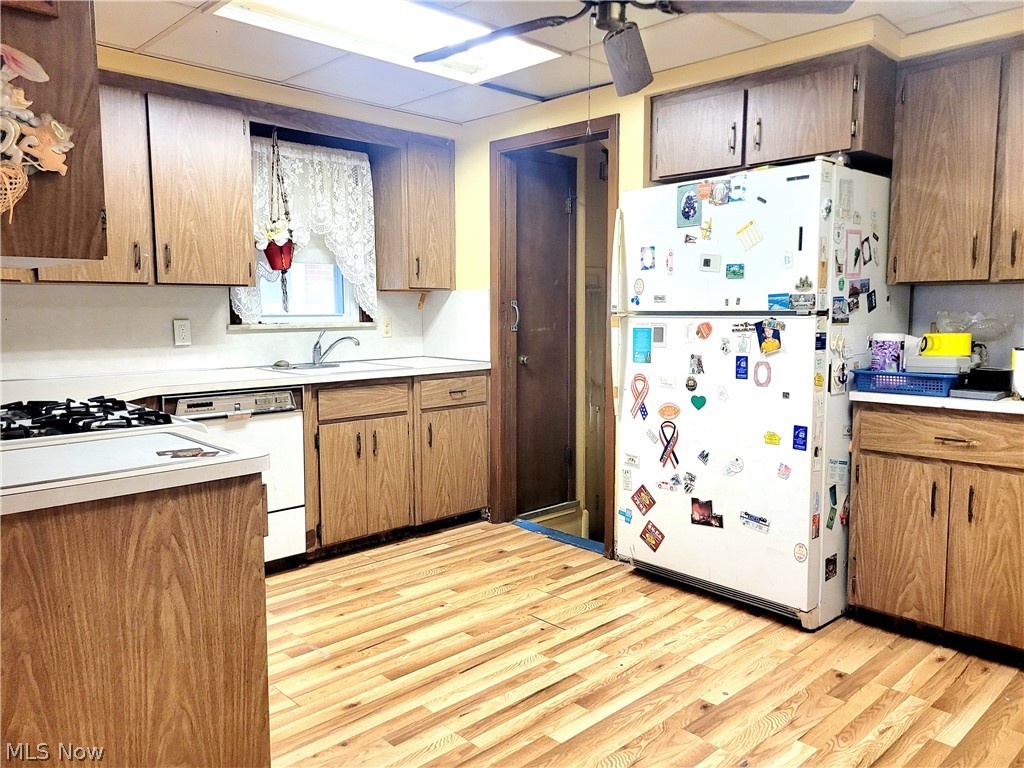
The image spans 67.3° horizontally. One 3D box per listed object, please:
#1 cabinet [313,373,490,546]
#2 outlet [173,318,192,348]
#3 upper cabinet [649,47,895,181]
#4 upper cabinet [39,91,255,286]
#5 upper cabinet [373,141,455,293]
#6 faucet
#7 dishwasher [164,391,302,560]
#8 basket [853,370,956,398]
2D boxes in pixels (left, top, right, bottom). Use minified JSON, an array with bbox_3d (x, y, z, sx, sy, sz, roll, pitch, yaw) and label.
[{"bbox_3d":[-0.735,0.344,4.144,1.125,0.811,0.620,-6,8,-43],"label":"cabinet"},{"bbox_3d":[-1.580,-0.245,3.697,0.070,0.114,0.010,-6,8,-43],"label":"outlet"},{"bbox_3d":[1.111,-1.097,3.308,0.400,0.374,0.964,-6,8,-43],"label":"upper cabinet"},{"bbox_3d":[-1.630,-0.846,3.375,0.889,0.827,0.318,-6,8,-43],"label":"upper cabinet"},{"bbox_3d":[-0.550,-0.957,4.406,0.327,0.842,0.315,-6,8,-43],"label":"upper cabinet"},{"bbox_3d":[-0.927,-0.183,4.009,0.270,0.180,0.060,1,6,11],"label":"faucet"},{"bbox_3d":[-1.373,0.404,3.522,0.612,0.787,0.600,-6,8,-43],"label":"dishwasher"},{"bbox_3d":[1.461,-0.012,2.821,0.245,0.074,0.365,-6,8,-43],"label":"basket"}]

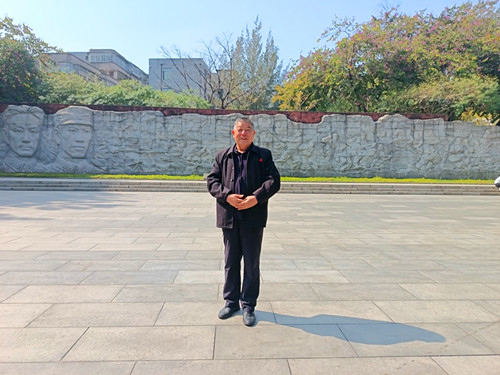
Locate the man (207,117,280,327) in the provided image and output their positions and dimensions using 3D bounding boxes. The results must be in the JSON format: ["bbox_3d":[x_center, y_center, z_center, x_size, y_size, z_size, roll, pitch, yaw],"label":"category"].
[{"bbox_3d":[-0.055,0.272,2.910,0.600,1.700,0.360,1,5,5],"label":"man"}]

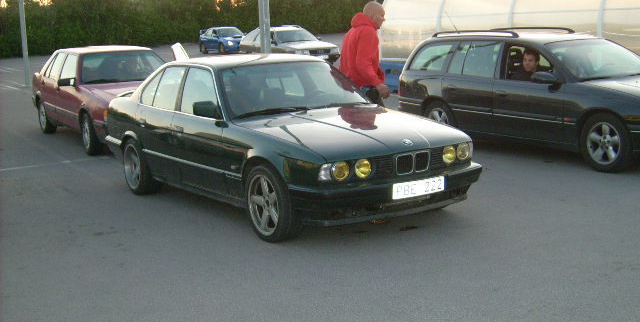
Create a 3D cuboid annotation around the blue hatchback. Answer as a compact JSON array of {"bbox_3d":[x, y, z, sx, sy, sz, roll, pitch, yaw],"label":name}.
[{"bbox_3d":[-5.314,-6.716,46.474,1.740,1.430,4.410,-8,11,-32],"label":"blue hatchback"}]

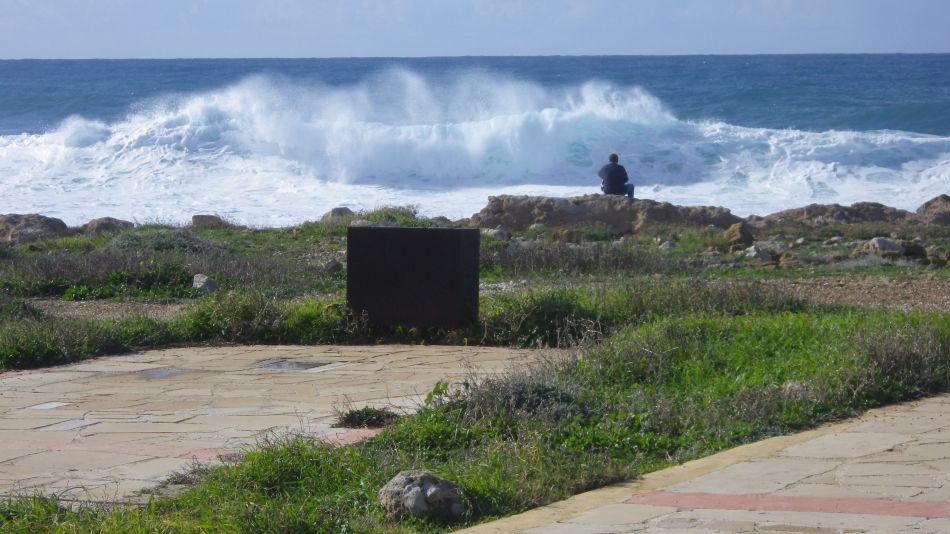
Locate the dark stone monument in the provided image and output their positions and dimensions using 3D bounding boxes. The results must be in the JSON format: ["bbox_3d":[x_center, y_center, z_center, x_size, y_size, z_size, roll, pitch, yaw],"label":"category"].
[{"bbox_3d":[-0.414,0.086,19.450,0.775,0.712,0.500,1,4,12],"label":"dark stone monument"}]

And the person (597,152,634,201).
[{"bbox_3d":[2.556,-1.586,52.500,0.620,0.980,0.750,0,4,7],"label":"person"}]

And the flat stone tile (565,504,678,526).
[{"bbox_3d":[0.593,1.020,11.691,0.389,0.040,0.534,1,4,14],"label":"flat stone tile"}]

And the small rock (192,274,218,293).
[{"bbox_3d":[-2.466,0.155,26.500,0.230,0.180,0.200,0,4,0],"label":"small rock"}]

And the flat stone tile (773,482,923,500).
[{"bbox_3d":[1.589,0.972,12.270,0.608,0.040,0.406,1,4,14],"label":"flat stone tile"}]

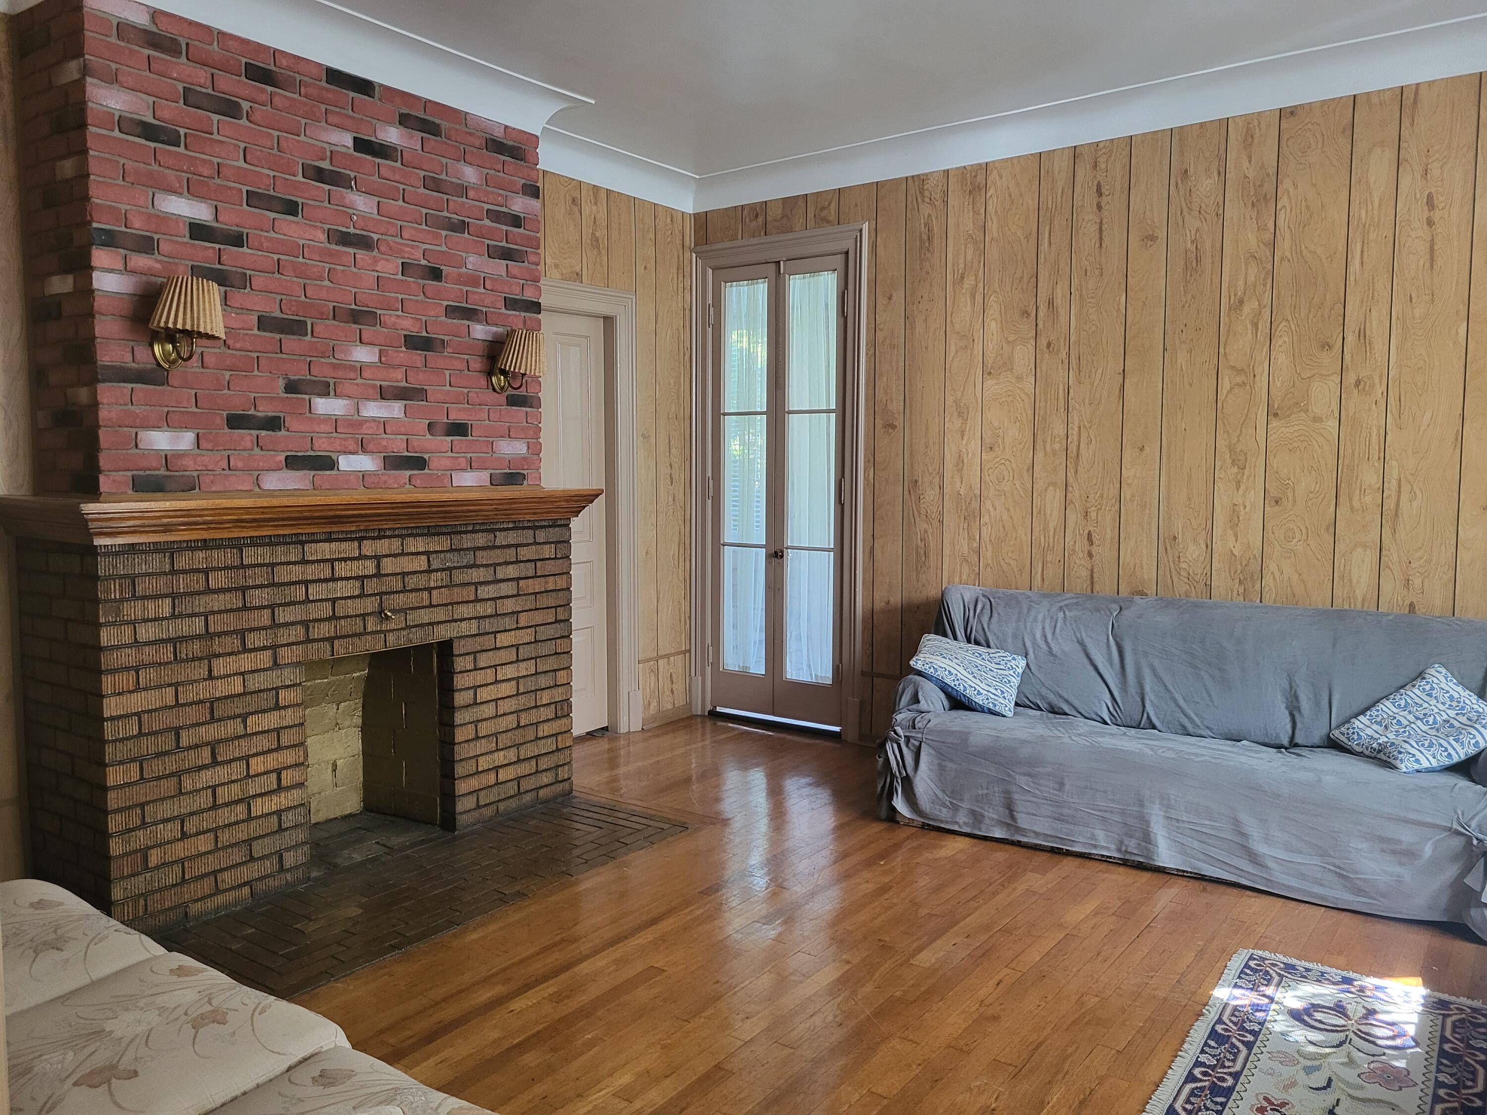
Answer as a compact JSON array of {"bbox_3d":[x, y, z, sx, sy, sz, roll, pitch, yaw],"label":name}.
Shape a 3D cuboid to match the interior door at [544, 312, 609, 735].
[{"bbox_3d":[-0.954,-0.143,5.443,0.045,2.125,0.800,3,6,35],"label":"interior door"}]

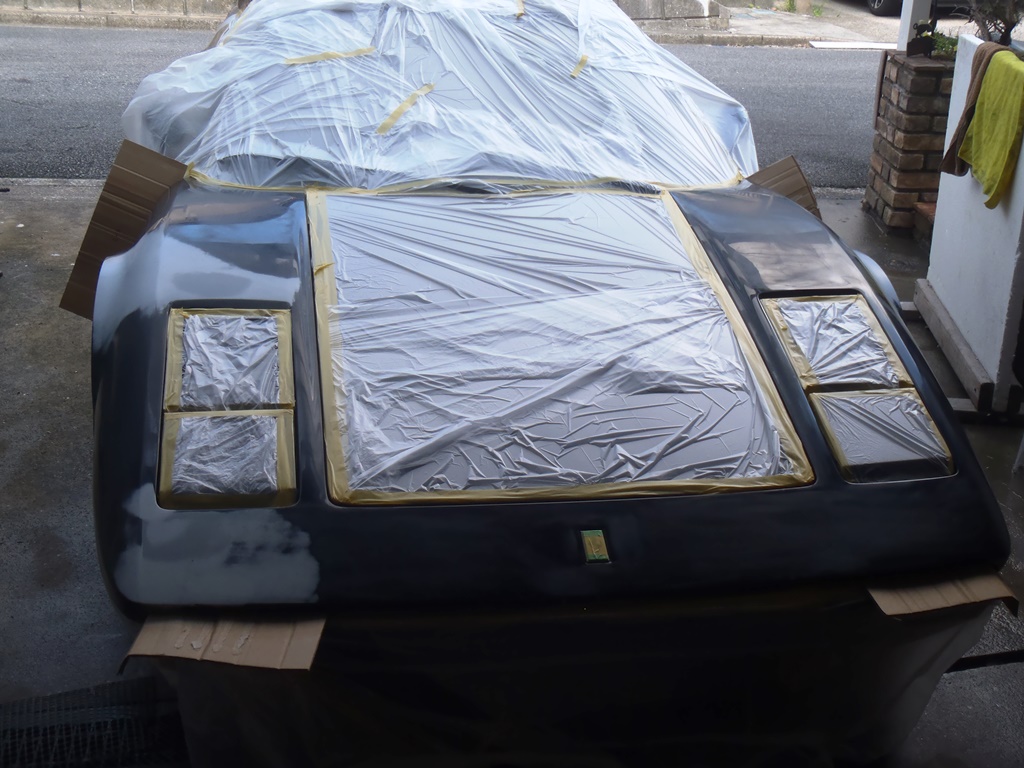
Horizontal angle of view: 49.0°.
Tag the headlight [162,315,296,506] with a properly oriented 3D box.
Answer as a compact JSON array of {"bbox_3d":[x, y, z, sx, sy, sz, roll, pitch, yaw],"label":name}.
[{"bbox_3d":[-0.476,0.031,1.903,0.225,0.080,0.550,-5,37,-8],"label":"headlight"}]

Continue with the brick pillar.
[{"bbox_3d":[1.859,-1.090,5.022,0.370,0.710,0.340,0,24,-3],"label":"brick pillar"}]

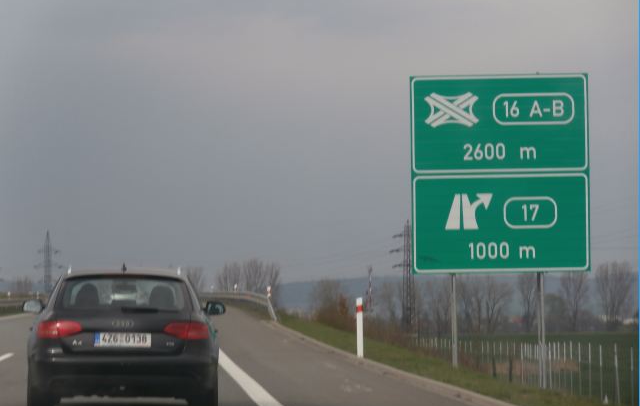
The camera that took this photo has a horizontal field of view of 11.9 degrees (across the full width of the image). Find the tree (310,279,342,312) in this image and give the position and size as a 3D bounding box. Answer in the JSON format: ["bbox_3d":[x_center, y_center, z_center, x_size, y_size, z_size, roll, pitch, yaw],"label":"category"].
[{"bbox_3d":[0.593,8.621,280.000,2.900,3.300,2.800,-1,-2,-3],"label":"tree"}]

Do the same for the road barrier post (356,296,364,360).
[{"bbox_3d":[0.699,2.157,53.000,0.115,1.040,0.100,-1,-2,-3],"label":"road barrier post"}]

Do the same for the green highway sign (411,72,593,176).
[{"bbox_3d":[3.402,-1.489,58.000,3.340,1.850,0.090,-1,-2,-2],"label":"green highway sign"}]

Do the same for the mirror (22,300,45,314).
[{"bbox_3d":[-2.913,1.052,31.200,0.215,0.140,0.120,0,-2,-3],"label":"mirror"}]

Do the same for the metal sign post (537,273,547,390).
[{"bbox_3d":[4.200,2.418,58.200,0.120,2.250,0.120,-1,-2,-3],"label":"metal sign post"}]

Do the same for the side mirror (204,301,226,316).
[{"bbox_3d":[-1.060,1.073,31.200,0.215,0.140,0.120,0,-2,-3],"label":"side mirror"}]

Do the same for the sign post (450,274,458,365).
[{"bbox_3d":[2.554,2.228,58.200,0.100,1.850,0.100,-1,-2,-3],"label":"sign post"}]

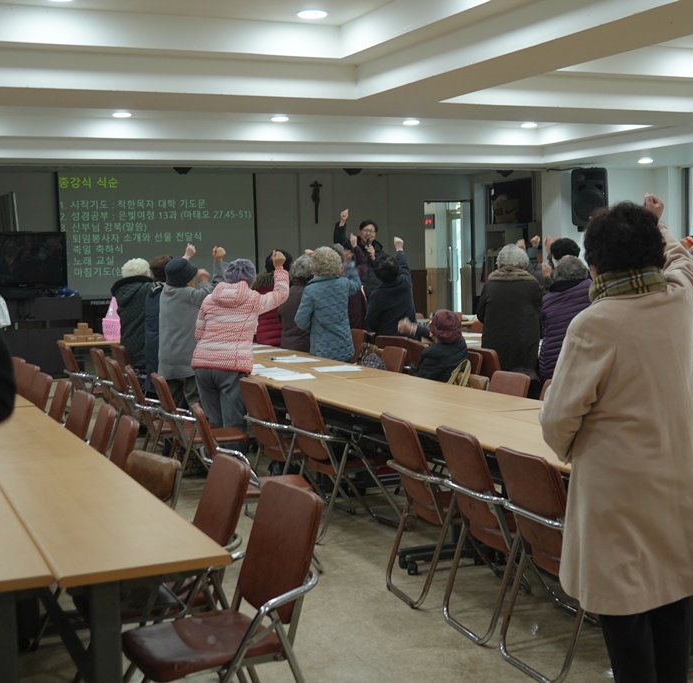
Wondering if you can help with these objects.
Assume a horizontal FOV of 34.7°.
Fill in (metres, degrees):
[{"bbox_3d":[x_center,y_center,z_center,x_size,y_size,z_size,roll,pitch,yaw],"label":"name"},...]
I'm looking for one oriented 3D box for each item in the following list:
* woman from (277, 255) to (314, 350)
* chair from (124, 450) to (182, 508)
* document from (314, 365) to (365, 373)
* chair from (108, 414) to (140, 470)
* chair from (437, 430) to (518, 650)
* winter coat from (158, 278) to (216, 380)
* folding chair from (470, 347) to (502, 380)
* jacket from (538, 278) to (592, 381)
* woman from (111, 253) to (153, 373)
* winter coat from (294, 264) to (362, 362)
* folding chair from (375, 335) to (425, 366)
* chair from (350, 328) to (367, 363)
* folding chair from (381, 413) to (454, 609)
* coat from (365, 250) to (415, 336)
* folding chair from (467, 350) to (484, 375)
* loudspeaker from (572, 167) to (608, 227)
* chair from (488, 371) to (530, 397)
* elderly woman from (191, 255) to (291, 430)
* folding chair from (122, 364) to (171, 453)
[{"bbox_3d":[-0.376,-0.010,9.978,0.500,1.560,0.380,-1,5,5],"label":"woman"},{"bbox_3d":[-0.961,0.859,4.379,0.510,0.760,0.460,-5,6,-35],"label":"chair"},{"bbox_3d":[-0.050,0.194,7.870,0.320,0.010,0.270,-2,5,0],"label":"document"},{"bbox_3d":[-1.200,0.774,5.066,0.560,0.820,0.450,-3,5,-18],"label":"chair"},{"bbox_3d":[0.678,0.757,4.634,0.560,0.820,0.450,-3,5,-23],"label":"chair"},{"bbox_3d":[-1.111,-0.093,7.910,0.490,0.760,0.380,2,6,35],"label":"winter coat"},{"bbox_3d":[1.324,0.442,8.544,0.570,0.800,0.490,-4,5,-33],"label":"folding chair"},{"bbox_3d":[1.565,-0.076,7.900,0.470,0.770,0.380,-1,4,4],"label":"jacket"},{"bbox_3d":[-1.967,0.016,10.300,0.480,1.570,0.400,0,4,18],"label":"woman"},{"bbox_3d":[-0.152,-0.236,9.350,0.540,0.880,0.410,-1,5,8],"label":"winter coat"},{"bbox_3d":[0.654,0.352,10.082,0.570,0.800,0.490,-5,5,-39],"label":"folding chair"},{"bbox_3d":[-0.097,0.310,10.535,0.560,0.820,0.450,-3,5,-22],"label":"chair"},{"bbox_3d":[0.500,0.716,4.924,0.570,0.800,0.490,-3,4,-23],"label":"folding chair"},{"bbox_3d":[0.420,-0.380,10.079,0.500,0.870,0.420,-1,5,5],"label":"coat"},{"bbox_3d":[0.641,0.509,7.882,0.540,0.810,0.460,-4,5,-24],"label":"folding chair"},{"bbox_3d":[2.905,-1.719,13.300,0.430,0.690,0.420,-1,5,12],"label":"loudspeaker"},{"bbox_3d":[0.765,0.609,6.470,0.560,0.820,0.450,-3,5,-22],"label":"chair"},{"bbox_3d":[-0.719,0.205,7.332,0.620,1.580,0.450,0,5,15],"label":"elderly woman"},{"bbox_3d":[-1.216,0.578,7.537,0.560,0.820,0.450,-3,5,-17],"label":"folding chair"}]

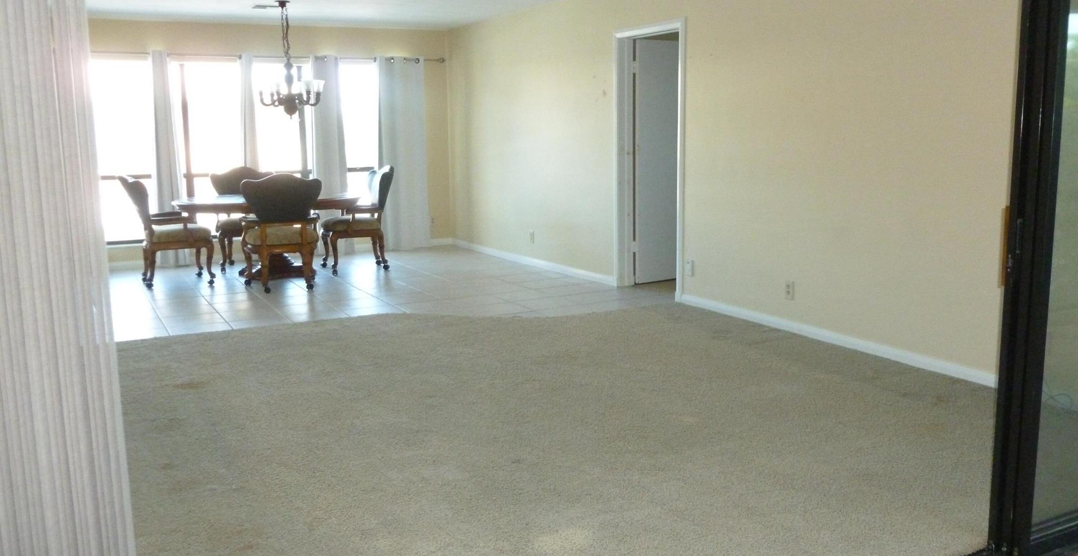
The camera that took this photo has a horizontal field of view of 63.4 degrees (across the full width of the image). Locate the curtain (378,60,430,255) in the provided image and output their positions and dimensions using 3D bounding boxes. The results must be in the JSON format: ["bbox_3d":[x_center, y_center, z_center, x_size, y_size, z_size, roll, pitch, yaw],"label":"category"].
[{"bbox_3d":[-1.514,-1.374,9.752,0.580,2.130,0.130,-7,11,-29],"label":"curtain"}]

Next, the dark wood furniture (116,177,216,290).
[{"bbox_3d":[-3.371,-0.441,7.888,0.700,1.005,0.660,-7,11,-30],"label":"dark wood furniture"}]

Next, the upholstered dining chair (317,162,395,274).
[{"bbox_3d":[-1.745,-0.578,8.498,0.700,1.005,0.660,-5,11,-23],"label":"upholstered dining chair"}]

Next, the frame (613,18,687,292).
[{"bbox_3d":[0.920,-0.908,6.907,0.170,2.100,0.920,-7,11,-29],"label":"frame"}]

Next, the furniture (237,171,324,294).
[{"bbox_3d":[-2.225,-0.406,7.562,0.660,1.005,0.700,-5,11,-24],"label":"furniture"}]

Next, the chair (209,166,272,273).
[{"bbox_3d":[-2.927,-0.607,8.788,0.660,1.005,0.700,-5,11,-22],"label":"chair"}]

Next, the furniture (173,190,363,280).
[{"bbox_3d":[-2.528,-0.386,8.223,1.600,0.750,1.180,-7,11,-29],"label":"furniture"}]

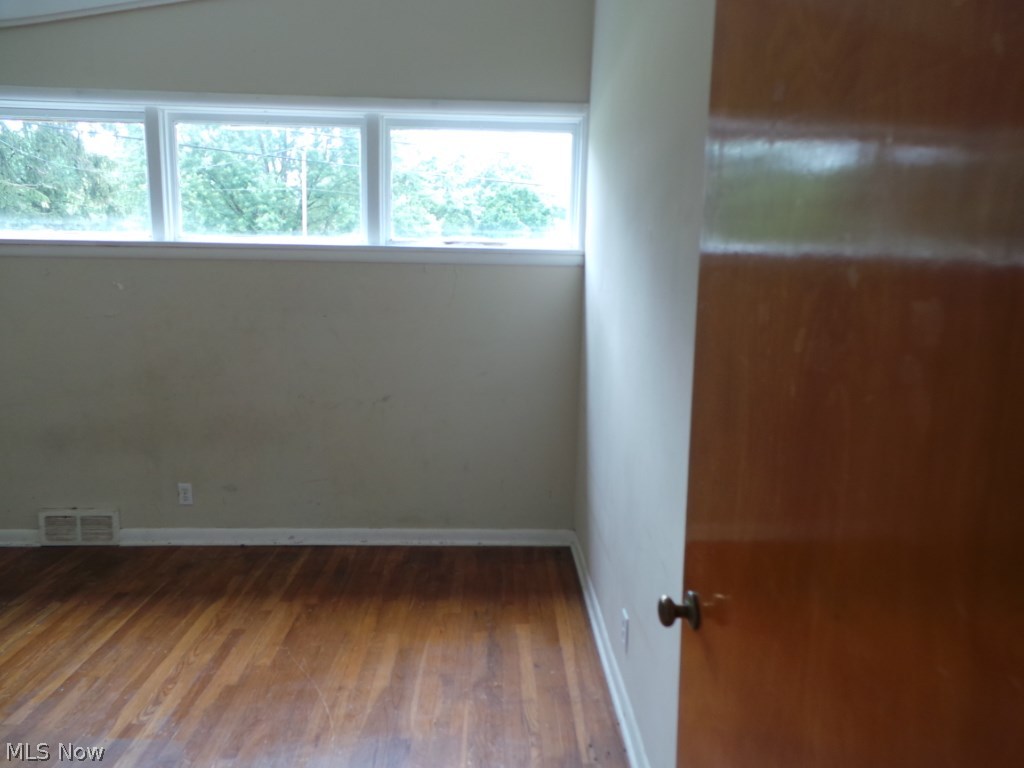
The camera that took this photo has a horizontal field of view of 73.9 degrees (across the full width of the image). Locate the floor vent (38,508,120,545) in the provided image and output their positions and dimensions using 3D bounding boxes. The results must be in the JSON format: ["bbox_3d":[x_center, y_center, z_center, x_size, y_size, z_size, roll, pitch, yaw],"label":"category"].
[{"bbox_3d":[-2.188,0.727,3.445,0.385,0.185,0.035,1,9,-2],"label":"floor vent"}]

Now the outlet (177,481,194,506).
[{"bbox_3d":[-1.653,0.560,3.447,0.070,0.114,0.010,1,9,-2],"label":"outlet"}]

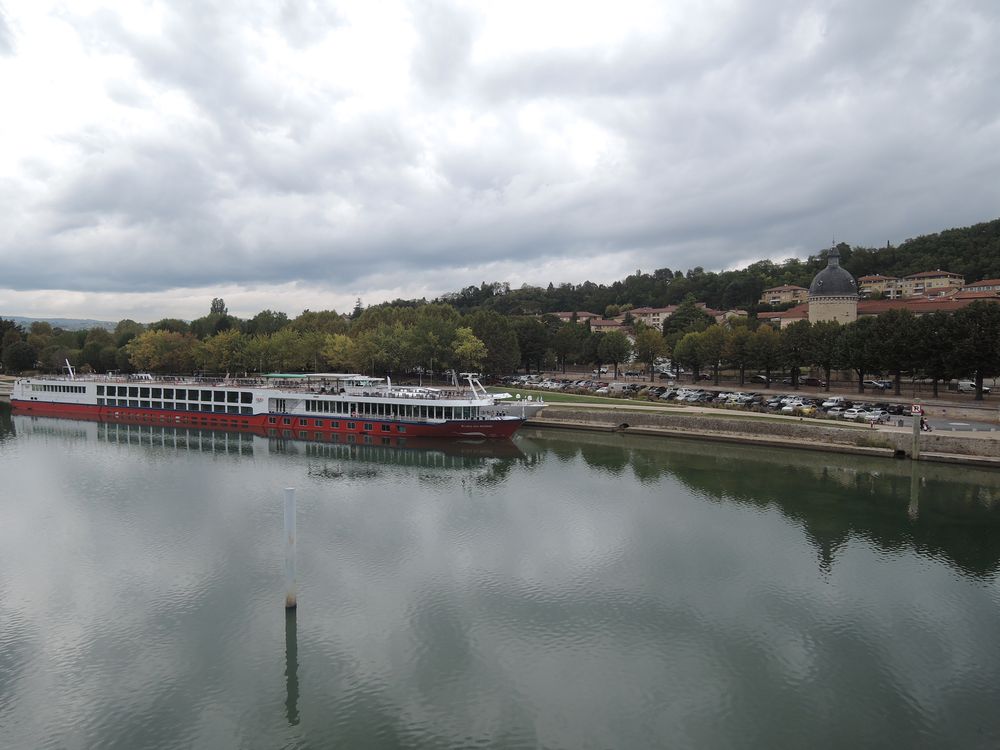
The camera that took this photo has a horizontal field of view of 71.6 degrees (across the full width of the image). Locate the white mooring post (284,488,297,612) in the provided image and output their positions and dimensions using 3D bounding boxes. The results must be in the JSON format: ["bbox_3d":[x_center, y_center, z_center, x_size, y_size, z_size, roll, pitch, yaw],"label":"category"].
[{"bbox_3d":[-10.293,8.529,34.145,0.550,5.779,0.550,0,3,0],"label":"white mooring post"}]

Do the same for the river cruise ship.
[{"bbox_3d":[-45.800,3.316,120.059,110.000,8.800,11.400,1,3,26],"label":"river cruise ship"}]

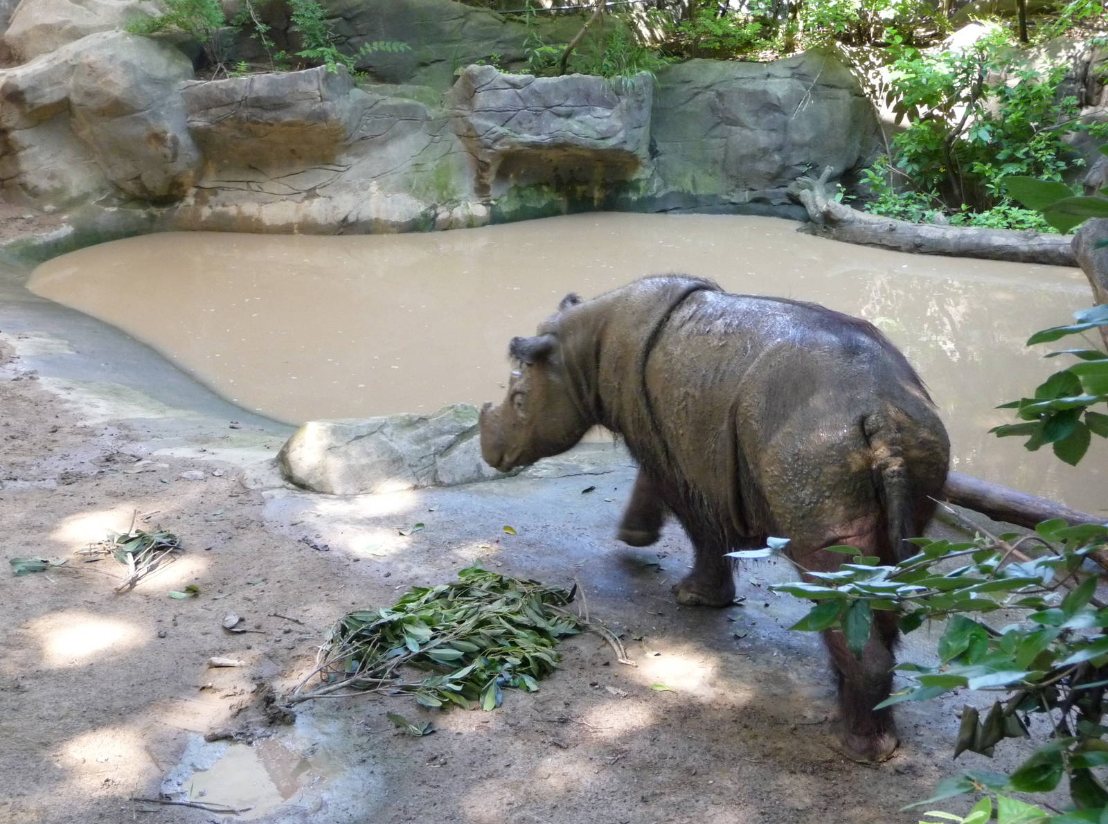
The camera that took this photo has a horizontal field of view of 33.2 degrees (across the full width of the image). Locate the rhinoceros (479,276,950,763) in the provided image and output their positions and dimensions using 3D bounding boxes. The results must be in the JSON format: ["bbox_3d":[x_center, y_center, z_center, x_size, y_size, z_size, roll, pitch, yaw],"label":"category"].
[{"bbox_3d":[0.570,0.175,6.866,0.855,1.310,2.256,-10,18,-33],"label":"rhinoceros"}]

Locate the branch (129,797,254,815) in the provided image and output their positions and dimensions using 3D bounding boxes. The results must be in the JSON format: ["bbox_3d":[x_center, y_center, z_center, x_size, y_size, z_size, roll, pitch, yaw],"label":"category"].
[{"bbox_3d":[-1.102,1.184,5.602,0.397,0.020,0.069,2,15,6],"label":"branch"}]

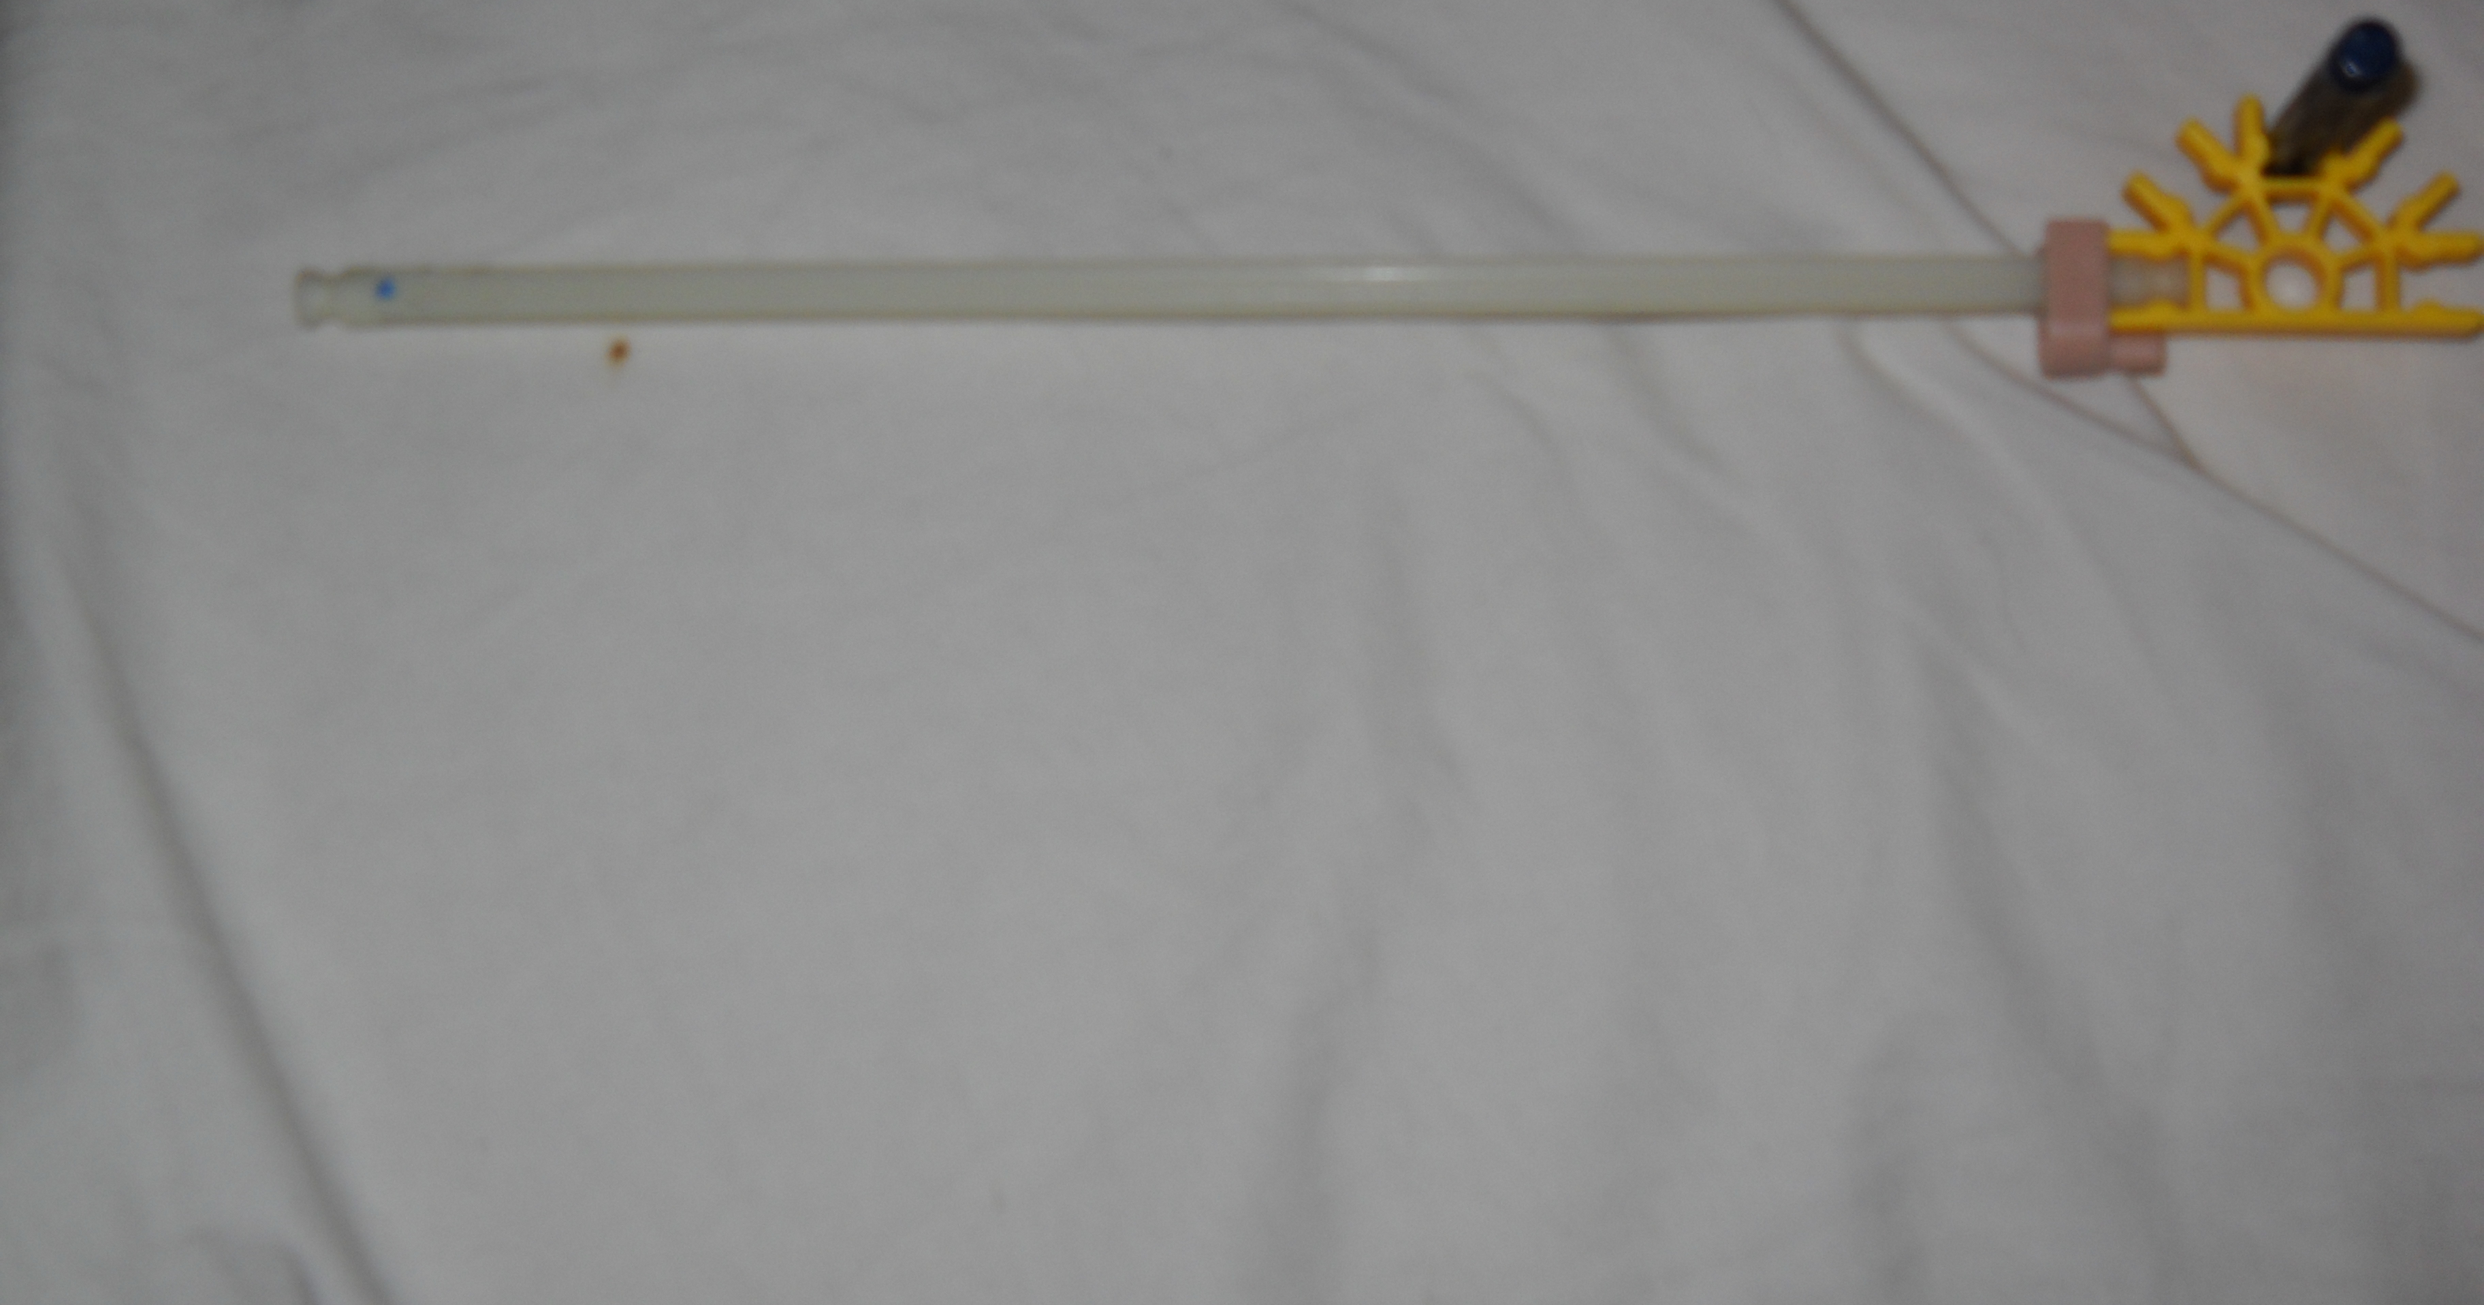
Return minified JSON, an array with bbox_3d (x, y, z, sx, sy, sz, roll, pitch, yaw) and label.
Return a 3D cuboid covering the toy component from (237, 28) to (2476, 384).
[{"bbox_3d":[0.011,-0.042,0.414,0.220,0.056,0.028,0,88,5],"label":"toy component"}]

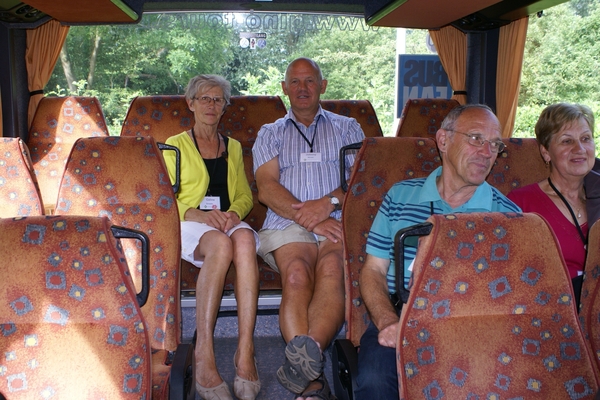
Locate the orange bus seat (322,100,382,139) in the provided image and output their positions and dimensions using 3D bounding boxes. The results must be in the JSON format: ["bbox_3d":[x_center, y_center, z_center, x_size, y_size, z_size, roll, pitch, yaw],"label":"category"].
[{"bbox_3d":[0.239,-0.005,2.338,0.440,0.900,0.660,-1,11,-5],"label":"orange bus seat"}]

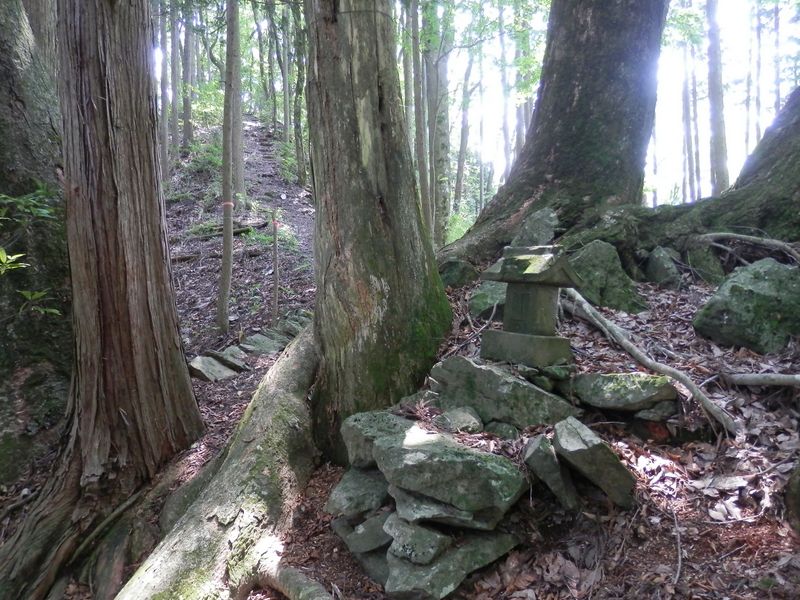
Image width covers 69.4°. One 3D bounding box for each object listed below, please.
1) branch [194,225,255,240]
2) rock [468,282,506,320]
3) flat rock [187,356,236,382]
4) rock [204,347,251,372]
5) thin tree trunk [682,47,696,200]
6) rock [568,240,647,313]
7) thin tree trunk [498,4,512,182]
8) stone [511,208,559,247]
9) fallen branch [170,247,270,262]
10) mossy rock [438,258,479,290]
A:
[{"bbox_3d":[-2.719,-1.040,8.900,0.970,0.110,0.140,-11,-2,-14],"label":"branch"},{"bbox_3d":[0.636,-0.004,4.150,0.320,0.280,0.280,-1,-5,6],"label":"rock"},{"bbox_3d":[-1.664,0.613,5.100,0.430,0.180,0.330,1,-3,-18],"label":"flat rock"},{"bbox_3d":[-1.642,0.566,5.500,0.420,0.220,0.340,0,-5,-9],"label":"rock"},{"bbox_3d":[7.766,-4.735,15.500,0.260,4.200,0.260,-3,-5,0],"label":"thin tree trunk"},{"bbox_3d":[1.608,-0.175,4.500,0.600,0.560,0.480,-1,-3,20],"label":"rock"},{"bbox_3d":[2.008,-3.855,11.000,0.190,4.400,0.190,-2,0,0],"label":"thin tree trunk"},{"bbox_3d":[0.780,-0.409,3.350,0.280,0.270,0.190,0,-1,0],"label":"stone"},{"bbox_3d":[-2.499,-0.623,8.000,1.360,0.110,0.140,-4,-4,-9],"label":"fallen branch"},{"bbox_3d":[0.488,-0.225,4.900,0.360,0.260,0.300,0,-3,6],"label":"mossy rock"}]

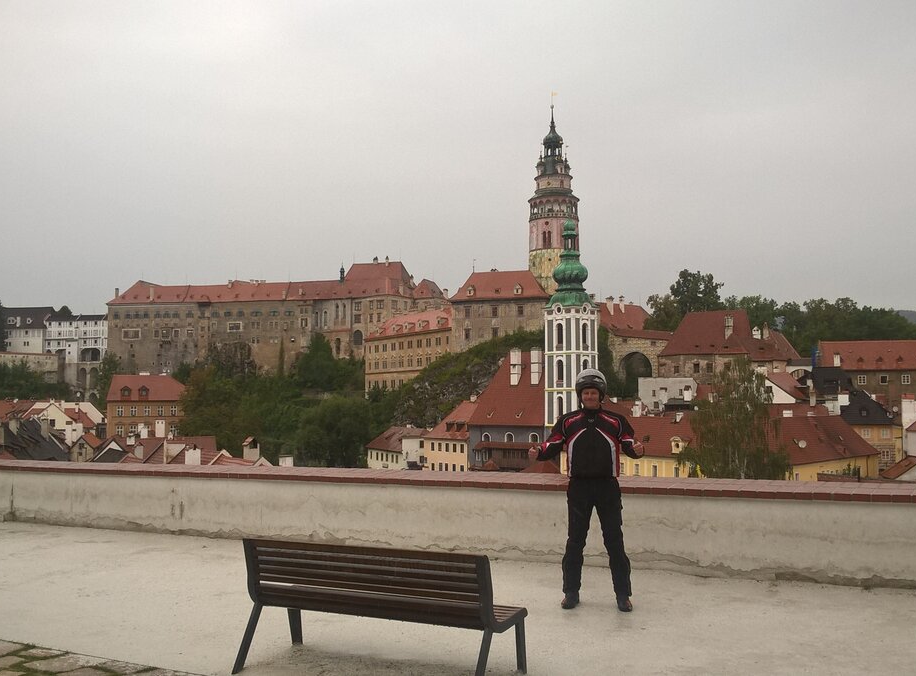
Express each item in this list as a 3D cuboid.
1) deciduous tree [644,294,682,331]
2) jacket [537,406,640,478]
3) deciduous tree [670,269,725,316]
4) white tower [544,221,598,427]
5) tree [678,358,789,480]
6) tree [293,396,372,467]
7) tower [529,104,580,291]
[{"bbox_3d":[53.801,-6.152,250.000,10.000,11.520,10.000,0,-3,0],"label":"deciduous tree"},{"bbox_3d":[1.012,0.804,7.350,0.800,0.554,0.360,0,-4,6],"label":"jacket"},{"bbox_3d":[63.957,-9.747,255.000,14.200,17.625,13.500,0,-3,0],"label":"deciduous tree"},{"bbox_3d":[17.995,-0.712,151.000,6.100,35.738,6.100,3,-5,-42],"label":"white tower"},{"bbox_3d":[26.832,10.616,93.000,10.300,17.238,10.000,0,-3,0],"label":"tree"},{"bbox_3d":[-22.080,17.681,168.000,14.000,14.779,13.000,0,-3,0],"label":"tree"},{"bbox_3d":[23.726,-31.264,236.000,12.600,52.889,12.600,0,-3,0],"label":"tower"}]

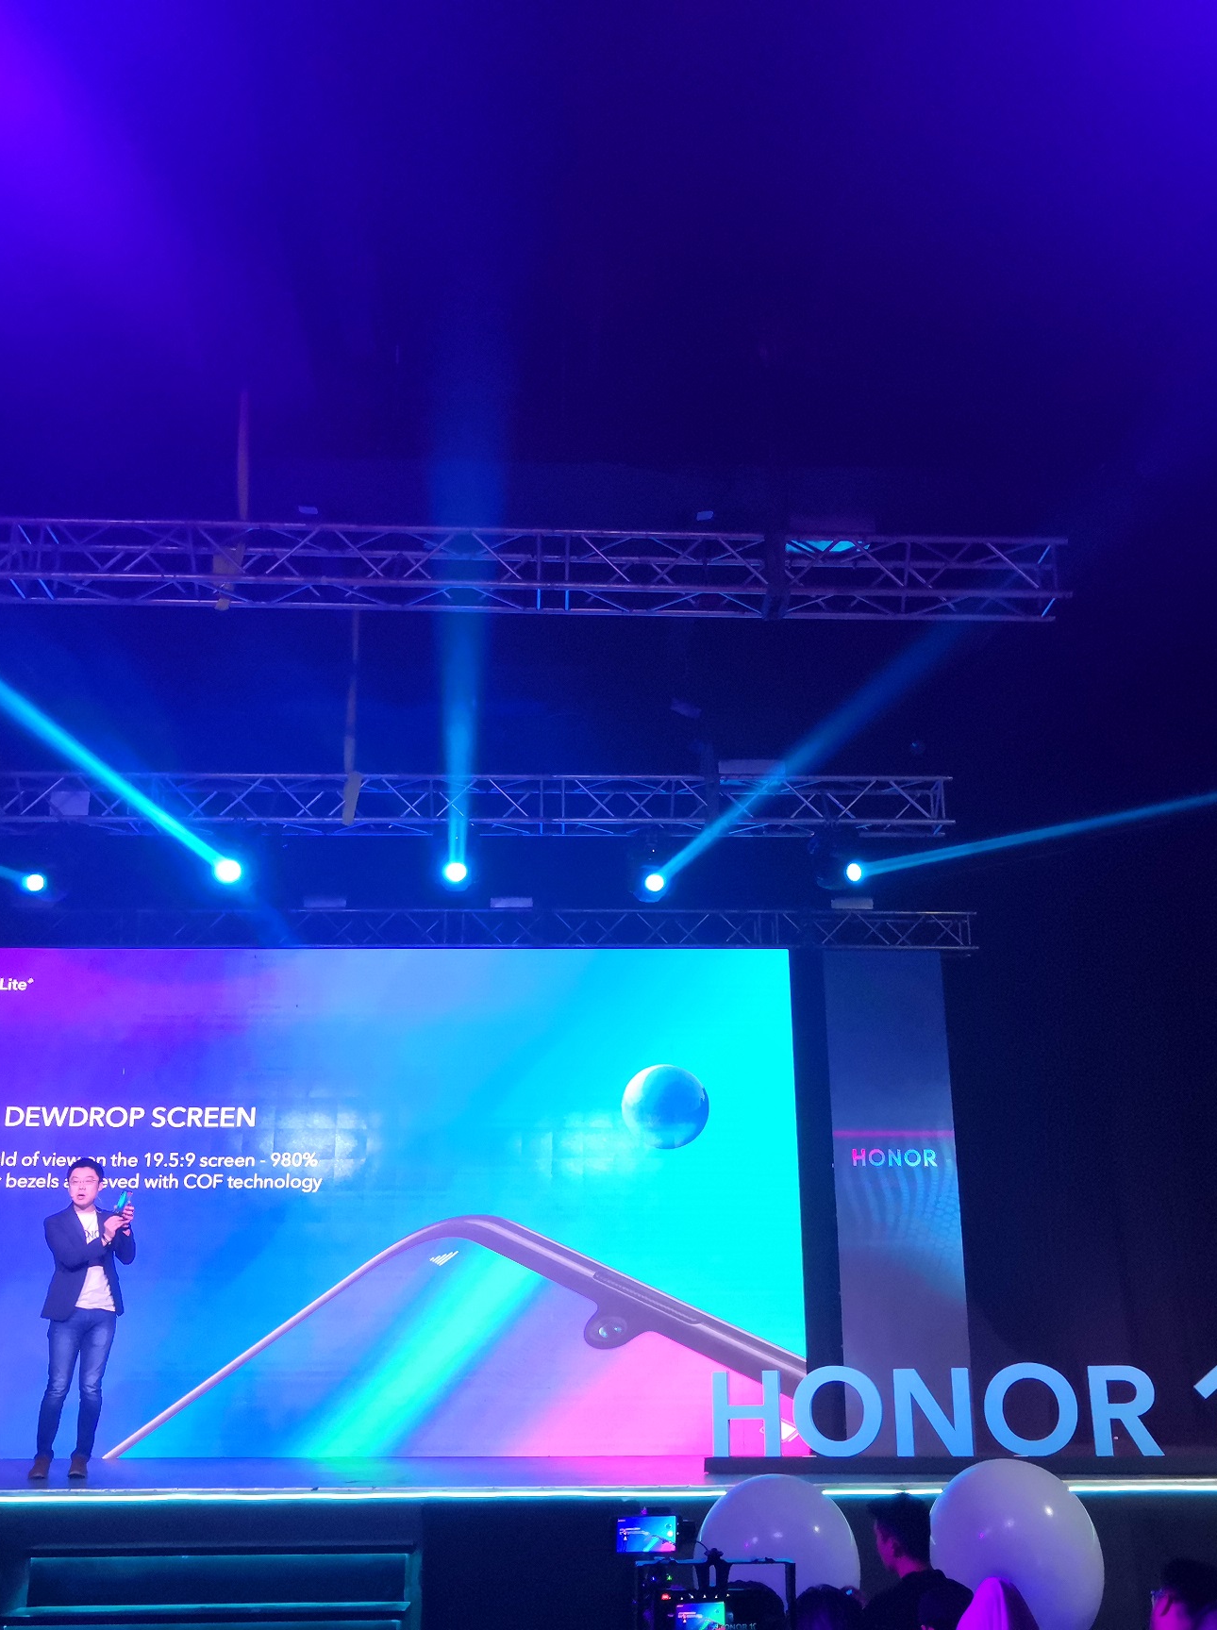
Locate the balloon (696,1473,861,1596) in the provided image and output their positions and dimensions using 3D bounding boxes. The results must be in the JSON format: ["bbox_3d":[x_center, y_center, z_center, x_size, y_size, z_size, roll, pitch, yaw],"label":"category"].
[{"bbox_3d":[0.718,3.194,7.152,0.690,0.760,0.690,0,-19,0],"label":"balloon"}]

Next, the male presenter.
[{"bbox_3d":[-2.995,2.835,9.674,0.560,1.730,0.440,7,-20,-21],"label":"male presenter"}]

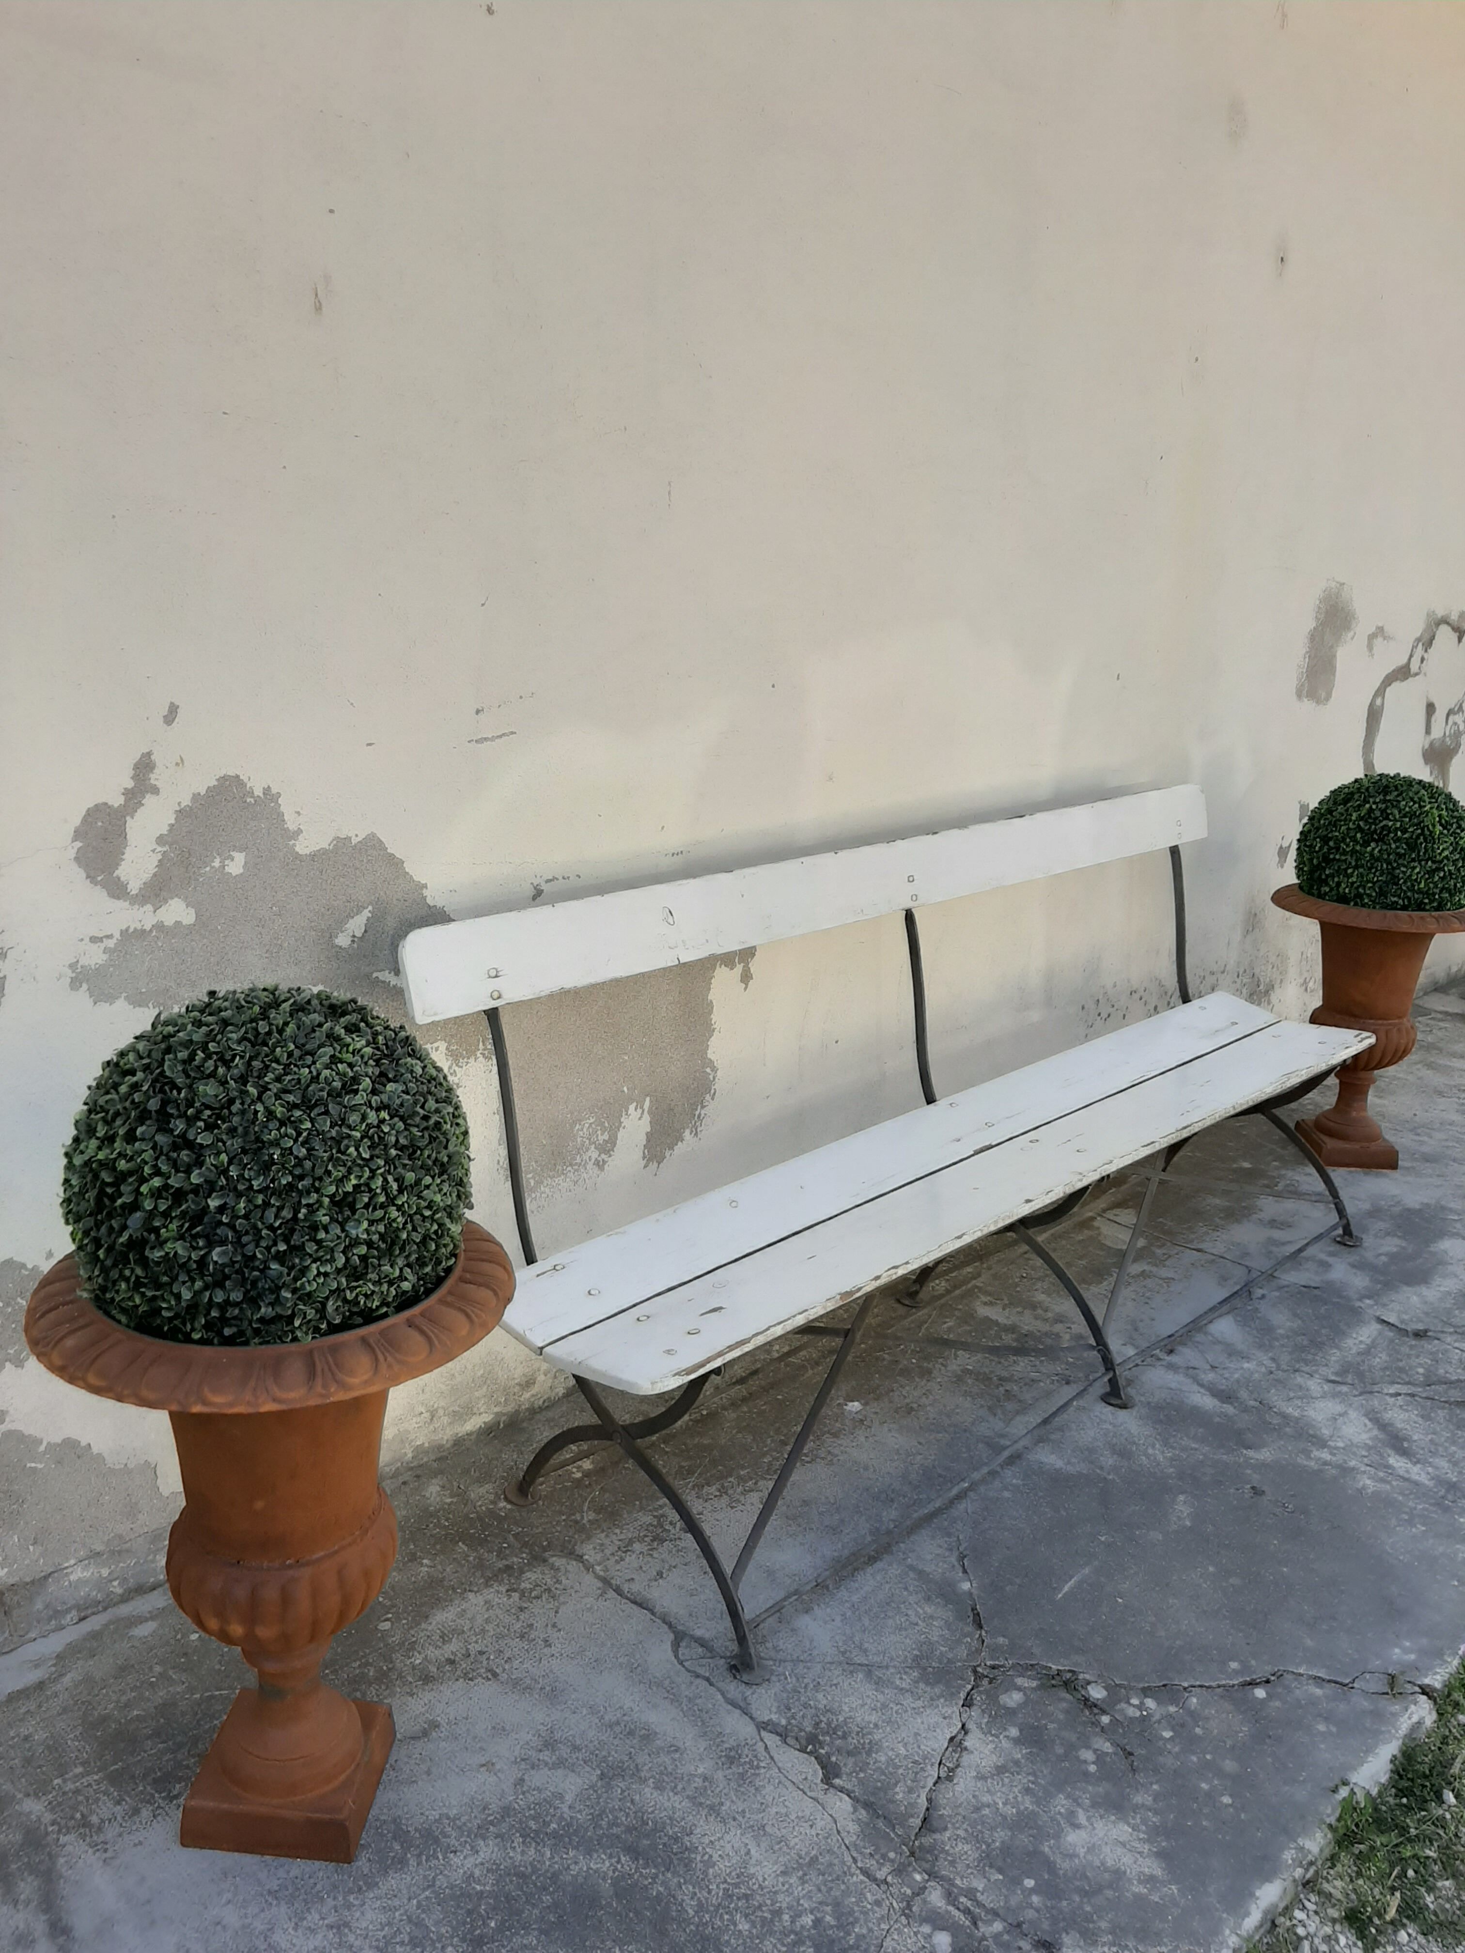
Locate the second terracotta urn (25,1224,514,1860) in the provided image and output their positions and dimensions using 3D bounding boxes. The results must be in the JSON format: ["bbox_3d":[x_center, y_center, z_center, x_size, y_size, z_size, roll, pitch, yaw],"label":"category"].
[{"bbox_3d":[-0.498,0.636,1.650,0.491,0.694,0.491,18,22,41],"label":"second terracotta urn"}]

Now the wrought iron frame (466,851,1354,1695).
[{"bbox_3d":[0.532,0.289,2.728,0.608,0.848,2.060,18,22,41],"label":"wrought iron frame"}]

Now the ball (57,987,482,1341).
[{"bbox_3d":[-0.476,0.207,1.523,0.399,0.387,0.399,3,17,-1],"label":"ball"}]

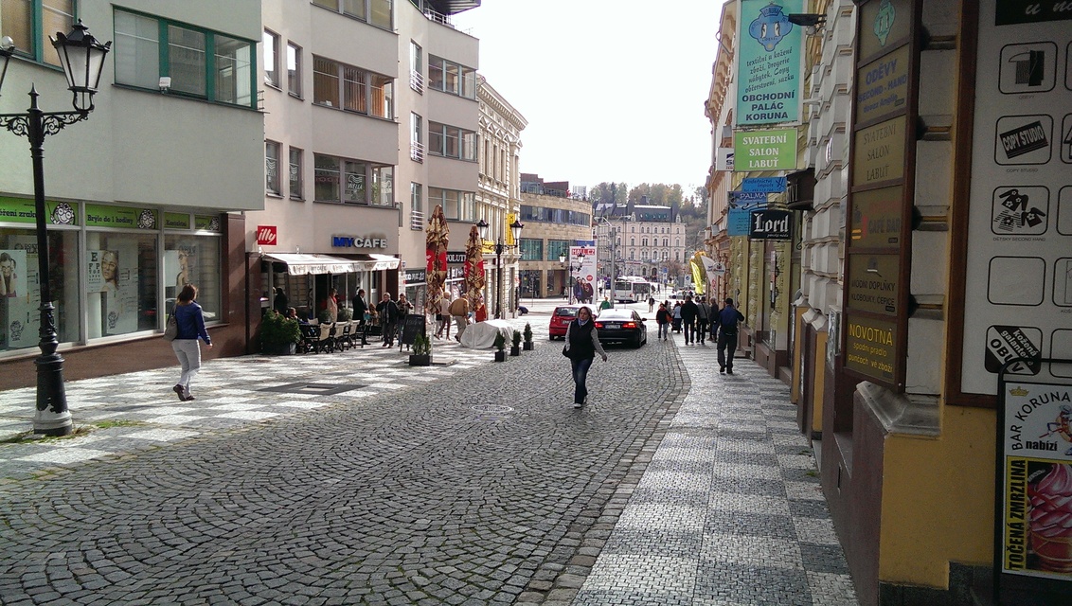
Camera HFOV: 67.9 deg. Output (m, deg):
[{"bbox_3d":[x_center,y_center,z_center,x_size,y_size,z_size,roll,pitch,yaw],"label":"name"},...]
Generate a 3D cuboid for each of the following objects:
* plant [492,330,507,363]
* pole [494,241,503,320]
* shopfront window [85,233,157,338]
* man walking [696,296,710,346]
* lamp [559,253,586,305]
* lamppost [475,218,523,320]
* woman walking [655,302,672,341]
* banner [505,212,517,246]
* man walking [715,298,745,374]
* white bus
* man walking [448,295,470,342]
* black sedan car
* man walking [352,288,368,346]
[{"bbox_3d":[-0.909,1.098,20.560,0.270,0.820,0.270,2,4,15],"label":"plant"},{"bbox_3d":[-1.356,-0.475,28.882,0.350,3.750,0.350,2,4,10],"label":"pole"},{"bbox_3d":[-7.988,-0.371,15.475,0.100,1.950,2.080,1,3,9],"label":"shopfront window"},{"bbox_3d":[6.194,0.657,29.449,0.520,1.760,0.400,1,3,10],"label":"man walking"},{"bbox_3d":[3.093,-1.899,69.343,2.100,4.800,0.650,1,4,5],"label":"lamp"},{"bbox_3d":[-1.721,-1.408,36.841,2.200,4.850,0.650,1,4,8],"label":"lamppost"},{"bbox_3d":[5.475,0.774,33.876,0.550,1.600,0.420,1,4,8],"label":"woman walking"},{"bbox_3d":[-1.401,-4.144,45.000,0.500,1.800,0.150,1,4,9],"label":"banner"},{"bbox_3d":[4.692,0.769,19.010,0.600,1.750,0.450,2,4,10],"label":"man walking"},{"bbox_3d":[13.619,-1.833,110.968,2.500,3.150,12.000,2,4,19],"label":"white bus"},{"bbox_3d":[-2.701,0.537,28.250,0.600,1.720,0.500,2,4,20],"label":"man walking"},{"bbox_3d":[3.000,0.830,28.653,1.790,1.400,4.550,1,0,10],"label":"black sedan car"},{"bbox_3d":[-5.744,0.459,26.100,0.500,1.820,0.500,2,4,18],"label":"man walking"}]

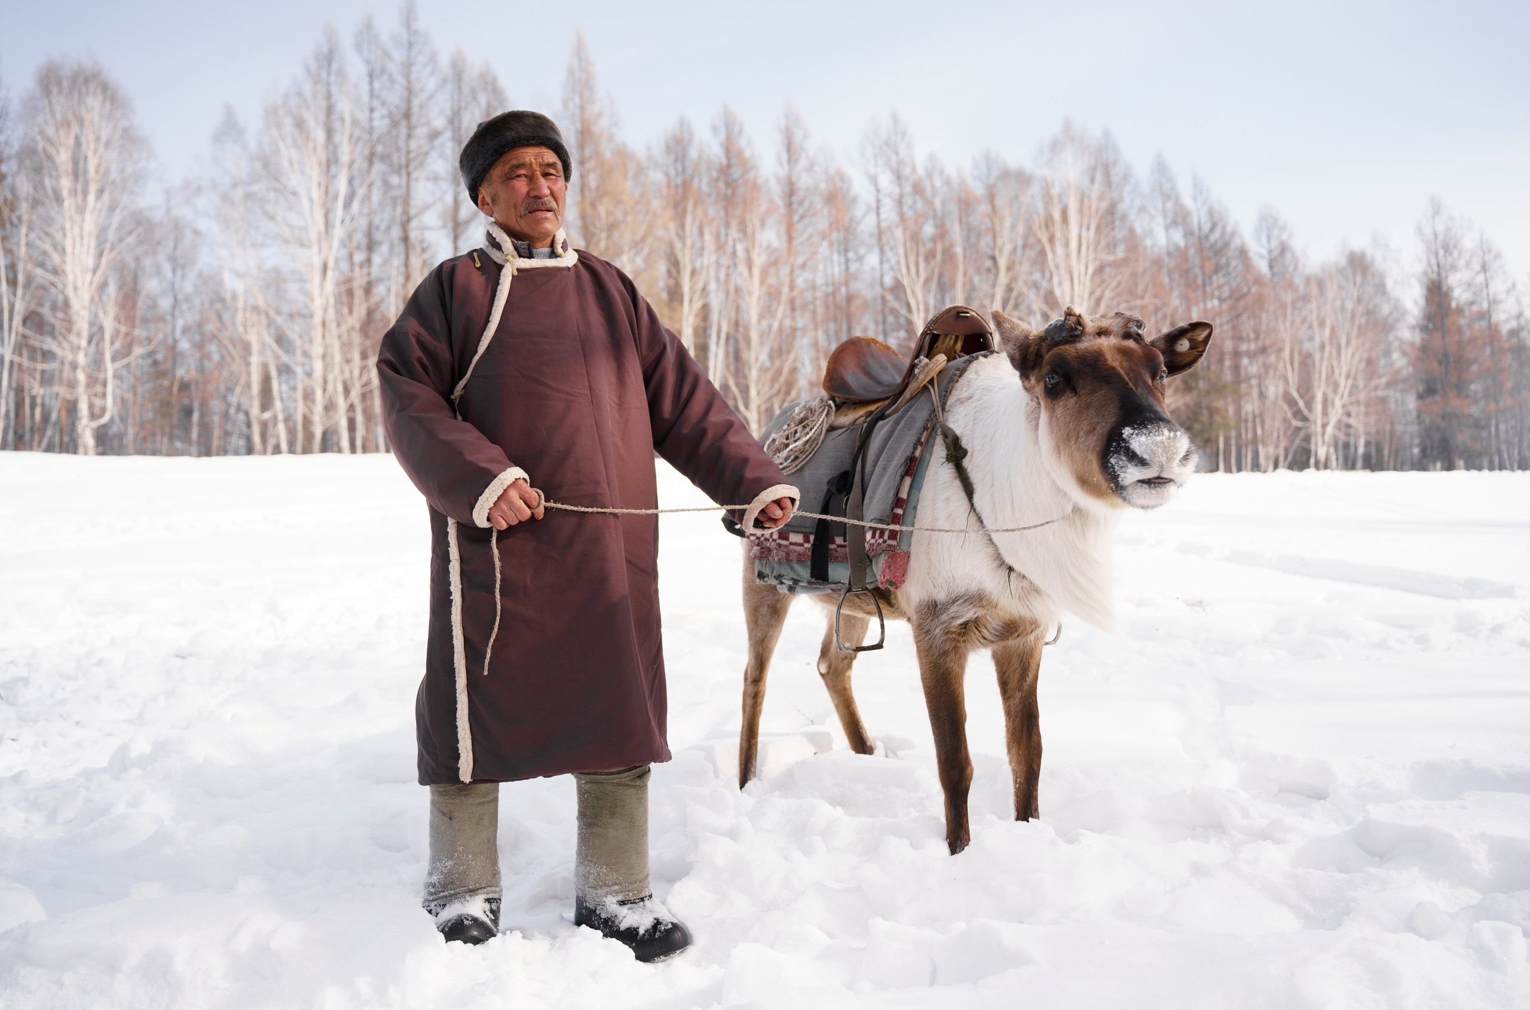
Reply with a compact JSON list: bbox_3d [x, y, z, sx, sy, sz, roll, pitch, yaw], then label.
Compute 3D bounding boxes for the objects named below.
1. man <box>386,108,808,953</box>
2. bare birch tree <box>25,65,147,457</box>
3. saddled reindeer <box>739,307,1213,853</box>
[{"bbox_3d":[-0.370,0.045,2.460,0.850,1.720,0.580,0,1,-20],"label":"man"},{"bbox_3d":[-19.400,-7.050,34.000,3.400,11.200,3.400,0,1,0],"label":"bare birch tree"},{"bbox_3d":[0.450,0.180,3.160,0.630,1.320,1.550,-1,1,-31],"label":"saddled reindeer"}]

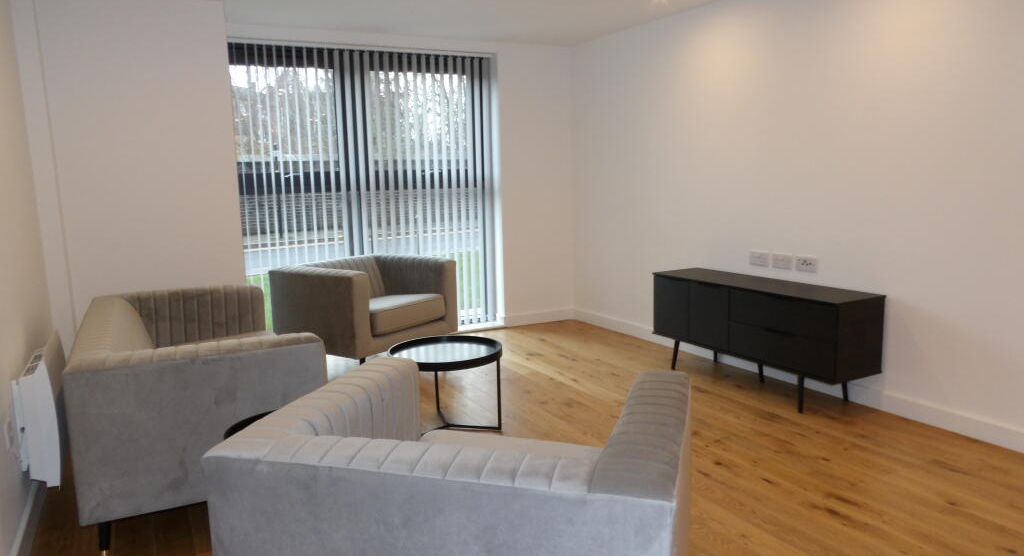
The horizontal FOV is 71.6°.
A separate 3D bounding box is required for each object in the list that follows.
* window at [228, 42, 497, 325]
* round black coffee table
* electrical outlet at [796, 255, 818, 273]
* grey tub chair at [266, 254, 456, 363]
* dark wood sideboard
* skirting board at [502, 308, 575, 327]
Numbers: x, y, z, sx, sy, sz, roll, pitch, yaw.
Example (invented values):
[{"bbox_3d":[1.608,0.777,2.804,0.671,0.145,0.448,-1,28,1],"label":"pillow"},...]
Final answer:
[{"bbox_3d":[-1.079,-0.638,5.525,2.111,2.245,0.085,-6,9,-28],"label":"window"},{"bbox_3d":[-0.342,0.584,3.753,0.590,0.434,0.590,-2,8,0],"label":"round black coffee table"},{"bbox_3d":[1.742,-0.083,4.190,0.012,0.087,0.148,-6,9,-28],"label":"electrical outlet"},{"bbox_3d":[-1.014,0.268,4.999,0.835,0.735,0.965,5,10,36],"label":"grey tub chair"},{"bbox_3d":[1.474,0.346,4.326,0.390,0.632,1.416,-6,9,-28],"label":"dark wood sideboard"},{"bbox_3d":[0.244,0.356,6.319,0.716,0.103,0.016,-6,9,-28],"label":"skirting board"}]

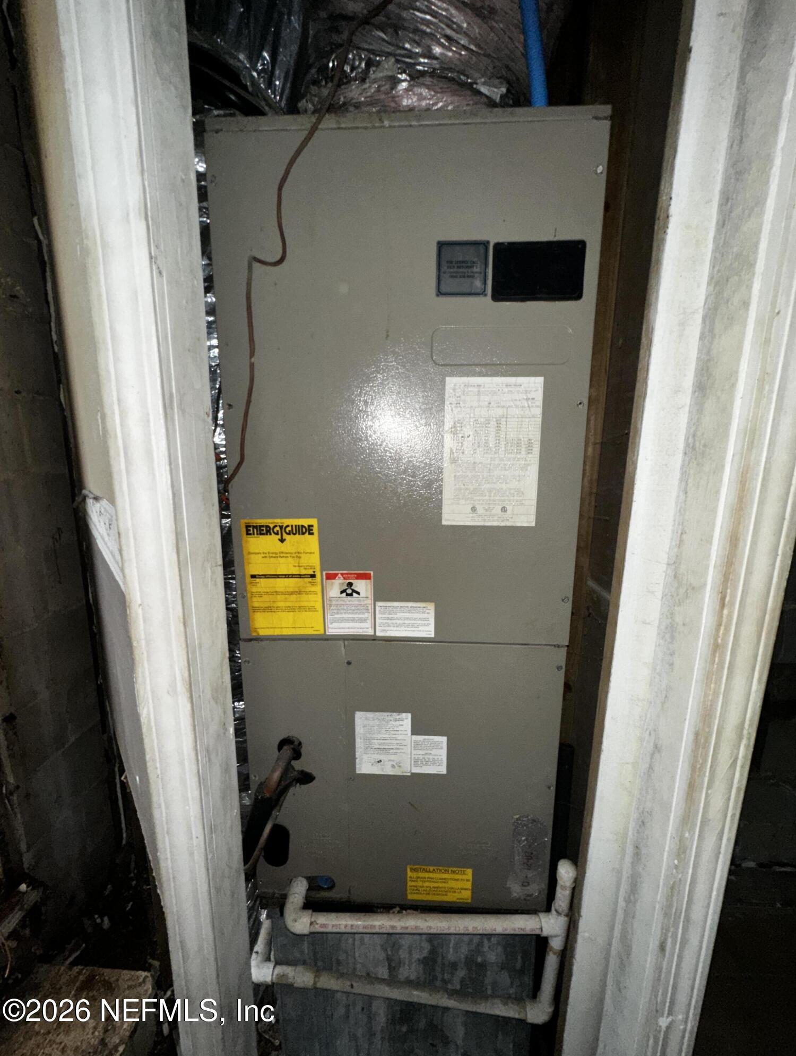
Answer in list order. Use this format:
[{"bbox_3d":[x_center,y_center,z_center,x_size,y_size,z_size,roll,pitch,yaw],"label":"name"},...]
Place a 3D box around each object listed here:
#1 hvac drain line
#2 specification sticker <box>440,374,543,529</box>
[{"bbox_3d":[0.007,0.781,0.858,0.605,0.485,0.190,0,11,2],"label":"hvac drain line"},{"bbox_3d":[0.143,-0.115,0.647,0.143,0.219,0.003,0,11,2],"label":"specification sticker"}]

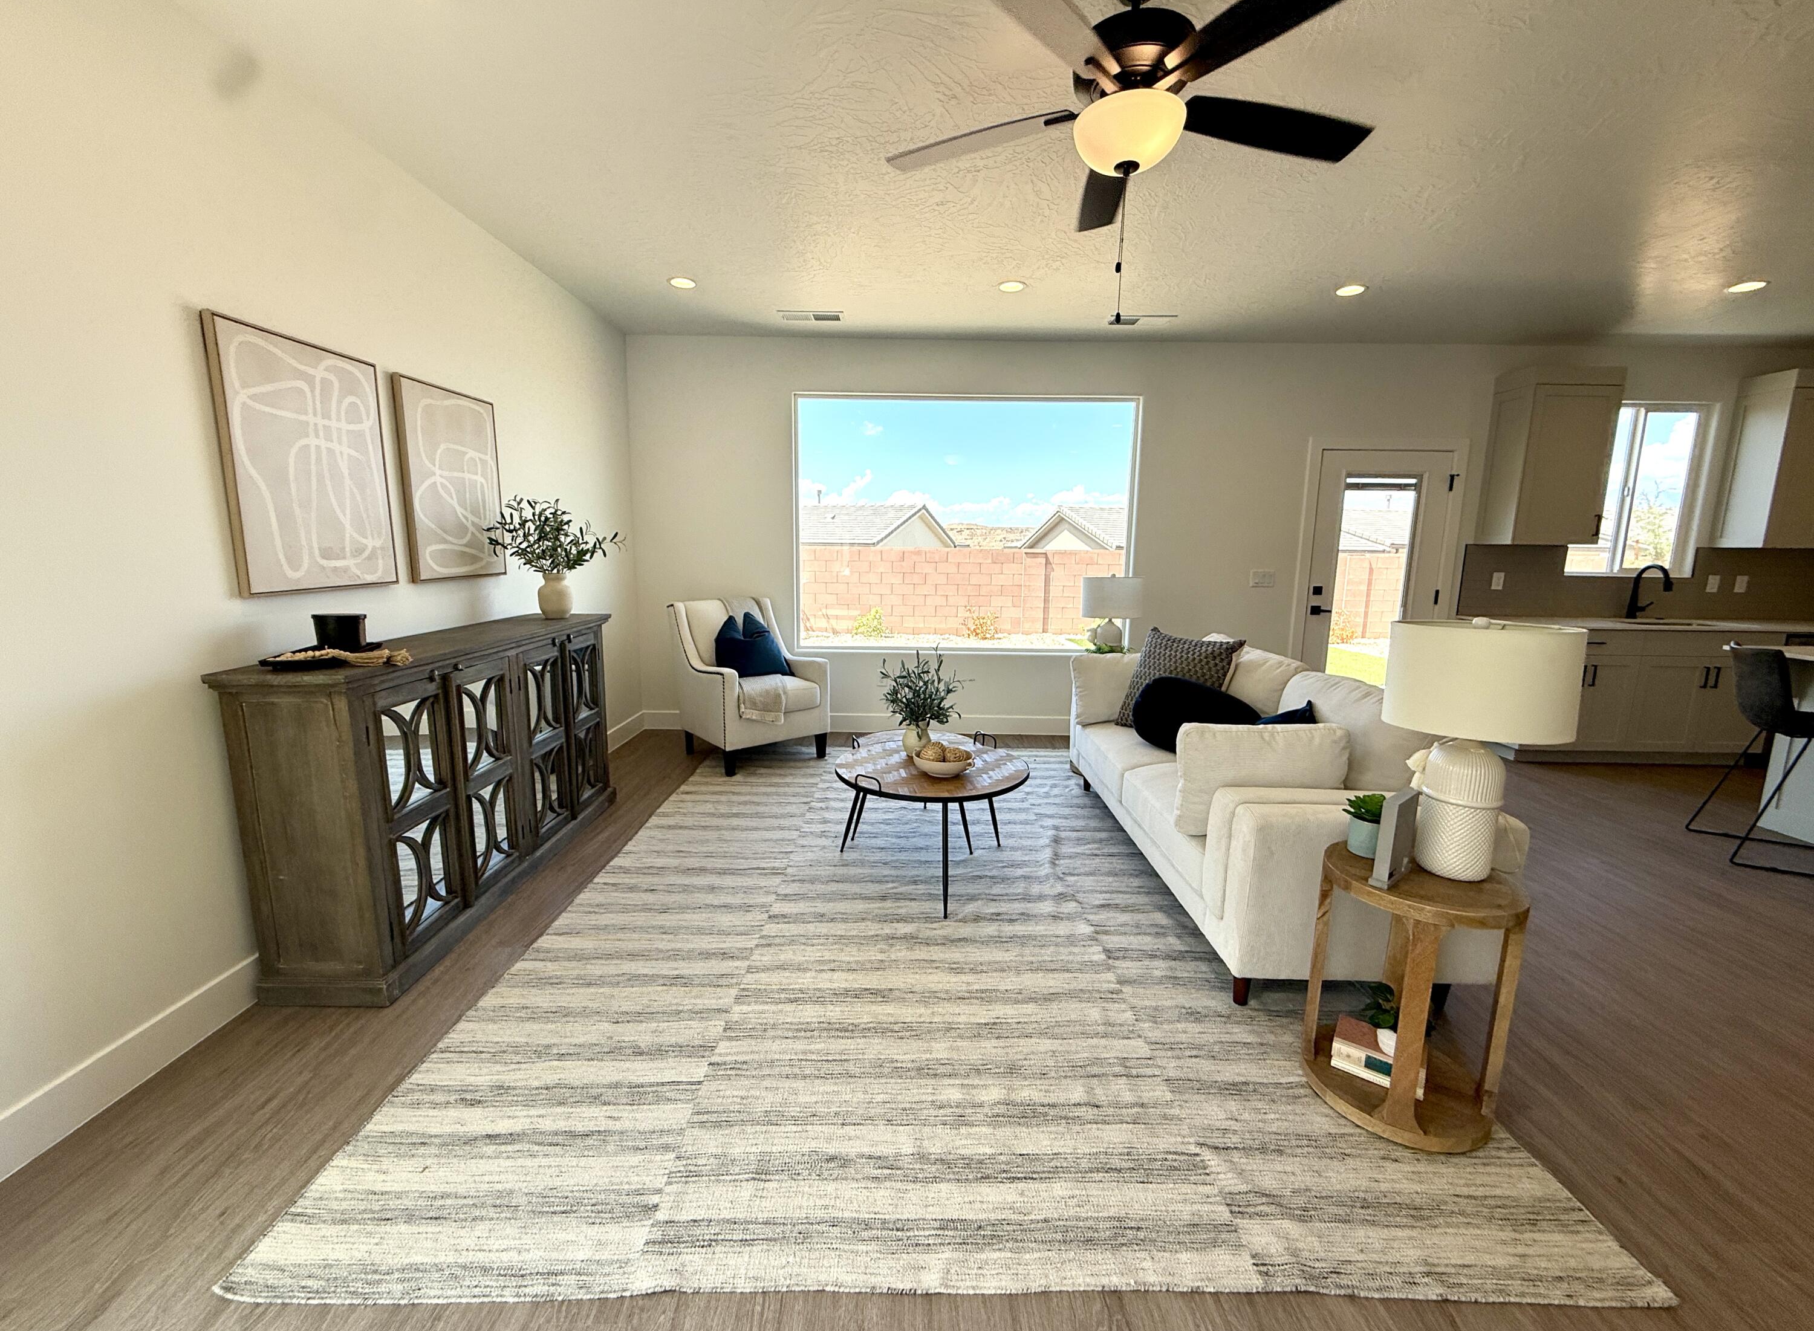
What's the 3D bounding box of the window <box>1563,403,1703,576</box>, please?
[{"bbox_3d":[5.157,-1.229,5.195,0.900,1.180,0.100,1,9,0],"label":"window"}]

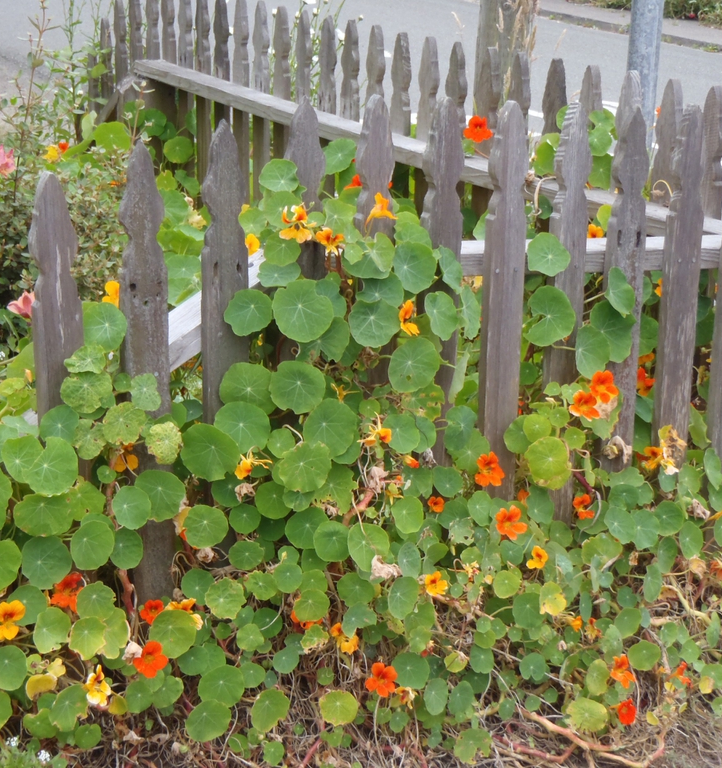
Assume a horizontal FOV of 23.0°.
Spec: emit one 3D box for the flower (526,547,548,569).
[{"bbox_3d":[0.299,0.295,3.004,0.041,0.041,0.035,12,6,29],"label":"flower"}]

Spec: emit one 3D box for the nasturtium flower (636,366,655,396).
[{"bbox_3d":[0.494,-0.004,3.153,0.053,0.055,0.040,-4,-2,-14],"label":"nasturtium flower"}]

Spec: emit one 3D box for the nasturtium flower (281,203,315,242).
[{"bbox_3d":[-0.102,-0.255,2.820,0.054,0.060,0.045,0,3,0],"label":"nasturtium flower"}]

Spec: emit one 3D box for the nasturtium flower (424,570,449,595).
[{"bbox_3d":[0.124,0.327,2.906,0.042,0.043,0.035,-6,-1,-16],"label":"nasturtium flower"}]

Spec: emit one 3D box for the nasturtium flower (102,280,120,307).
[{"bbox_3d":[-0.398,-0.142,2.876,0.046,0.049,0.039,-7,9,-17],"label":"nasturtium flower"}]

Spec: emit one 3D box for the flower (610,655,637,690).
[{"bbox_3d":[0.491,0.539,3.330,0.051,0.066,0.050,4,1,9],"label":"flower"}]

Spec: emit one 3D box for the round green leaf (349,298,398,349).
[{"bbox_3d":[0.020,-0.098,2.900,0.080,0.080,0.020,3,-2,7],"label":"round green leaf"}]

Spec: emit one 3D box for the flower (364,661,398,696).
[{"bbox_3d":[0.031,0.443,2.659,0.048,0.051,0.037,-1,-3,-4],"label":"flower"}]

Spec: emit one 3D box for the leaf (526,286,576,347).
[{"bbox_3d":[0.324,-0.114,3.030,0.090,0.101,0.025,5,-1,13],"label":"leaf"}]

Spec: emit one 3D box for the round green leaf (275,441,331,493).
[{"bbox_3d":[-0.097,0.142,3.040,0.093,0.091,0.024,0,-19,-2],"label":"round green leaf"}]

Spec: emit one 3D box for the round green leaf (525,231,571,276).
[{"bbox_3d":[0.320,-0.220,3.030,0.075,0.073,0.018,5,1,13],"label":"round green leaf"}]

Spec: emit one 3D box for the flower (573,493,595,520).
[{"bbox_3d":[0.402,0.220,3.191,0.041,0.049,0.037,-8,7,-21],"label":"flower"}]

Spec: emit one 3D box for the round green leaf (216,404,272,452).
[{"bbox_3d":[-0.165,0.062,2.489,0.077,0.012,0.076,1,63,-3],"label":"round green leaf"}]

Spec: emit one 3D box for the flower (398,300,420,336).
[{"bbox_3d":[0.083,-0.114,3.083,0.041,0.061,0.045,3,18,38],"label":"flower"}]

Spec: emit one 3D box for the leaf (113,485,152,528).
[{"bbox_3d":[-0.360,0.192,2.788,0.065,0.069,0.020,-3,-6,-8],"label":"leaf"}]

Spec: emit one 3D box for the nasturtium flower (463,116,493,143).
[{"bbox_3d":[0.230,-0.497,3.480,0.060,0.054,0.040,1,0,2],"label":"nasturtium flower"}]

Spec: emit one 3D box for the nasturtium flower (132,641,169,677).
[{"bbox_3d":[-0.334,0.434,2.800,0.055,0.058,0.040,-2,-14,-7],"label":"nasturtium flower"}]

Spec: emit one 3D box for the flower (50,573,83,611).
[{"bbox_3d":[-0.512,0.362,3.110,0.063,0.067,0.050,8,3,20],"label":"flower"}]

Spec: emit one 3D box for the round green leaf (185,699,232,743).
[{"bbox_3d":[-0.238,0.526,2.770,0.072,0.020,0.070,4,58,9],"label":"round green leaf"}]

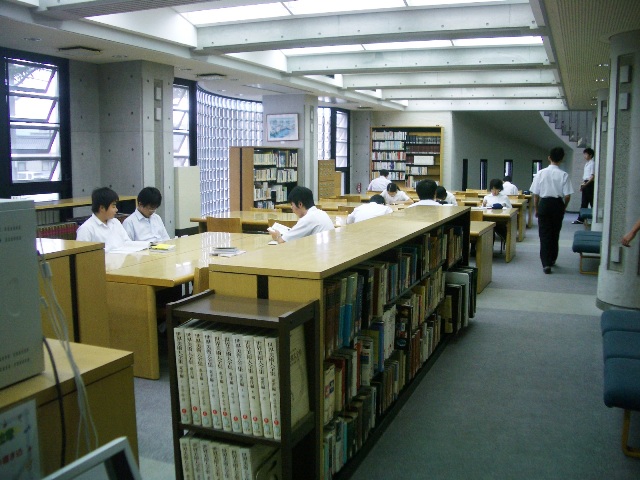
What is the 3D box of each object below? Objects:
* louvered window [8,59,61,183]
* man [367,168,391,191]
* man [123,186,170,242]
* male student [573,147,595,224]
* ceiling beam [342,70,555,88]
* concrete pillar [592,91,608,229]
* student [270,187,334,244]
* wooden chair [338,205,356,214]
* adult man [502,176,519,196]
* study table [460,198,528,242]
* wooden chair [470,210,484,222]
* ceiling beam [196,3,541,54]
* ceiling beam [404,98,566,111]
[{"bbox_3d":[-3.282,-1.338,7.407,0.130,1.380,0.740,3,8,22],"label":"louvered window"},{"bbox_3d":[1.485,-1.038,15.397,0.520,1.280,0.750,3,8,22],"label":"man"},{"bbox_3d":[-1.688,0.094,6.473,0.700,1.250,0.480,5,9,32],"label":"man"},{"bbox_3d":[6.121,-1.232,14.884,0.513,1.767,0.493,1,7,2],"label":"male student"},{"bbox_3d":[2.337,-2.958,11.962,4.020,0.260,0.380,3,8,22],"label":"ceiling beam"},{"bbox_3d":[5.356,-1.296,11.625,0.750,2.800,0.750,3,8,22],"label":"concrete pillar"},{"bbox_3d":[-0.145,0.135,6.158,0.760,1.270,0.480,3,8,22],"label":"student"},{"bbox_3d":[0.544,-0.124,9.749,0.474,0.770,0.493,3,8,22],"label":"wooden chair"},{"bbox_3d":[4.176,-0.828,14.334,0.450,1.170,0.750,3,8,17],"label":"adult man"},{"bbox_3d":[3.006,-0.423,12.315,1.800,0.690,1.200,3,8,22],"label":"study table"},{"bbox_3d":[2.264,-0.070,9.827,0.430,0.780,0.500,3,8,22],"label":"wooden chair"},{"bbox_3d":[0.401,-2.135,6.556,3.603,0.247,0.493,3,8,22],"label":"ceiling beam"},{"bbox_3d":[4.458,-3.661,17.504,4.150,0.310,0.350,3,8,22],"label":"ceiling beam"}]

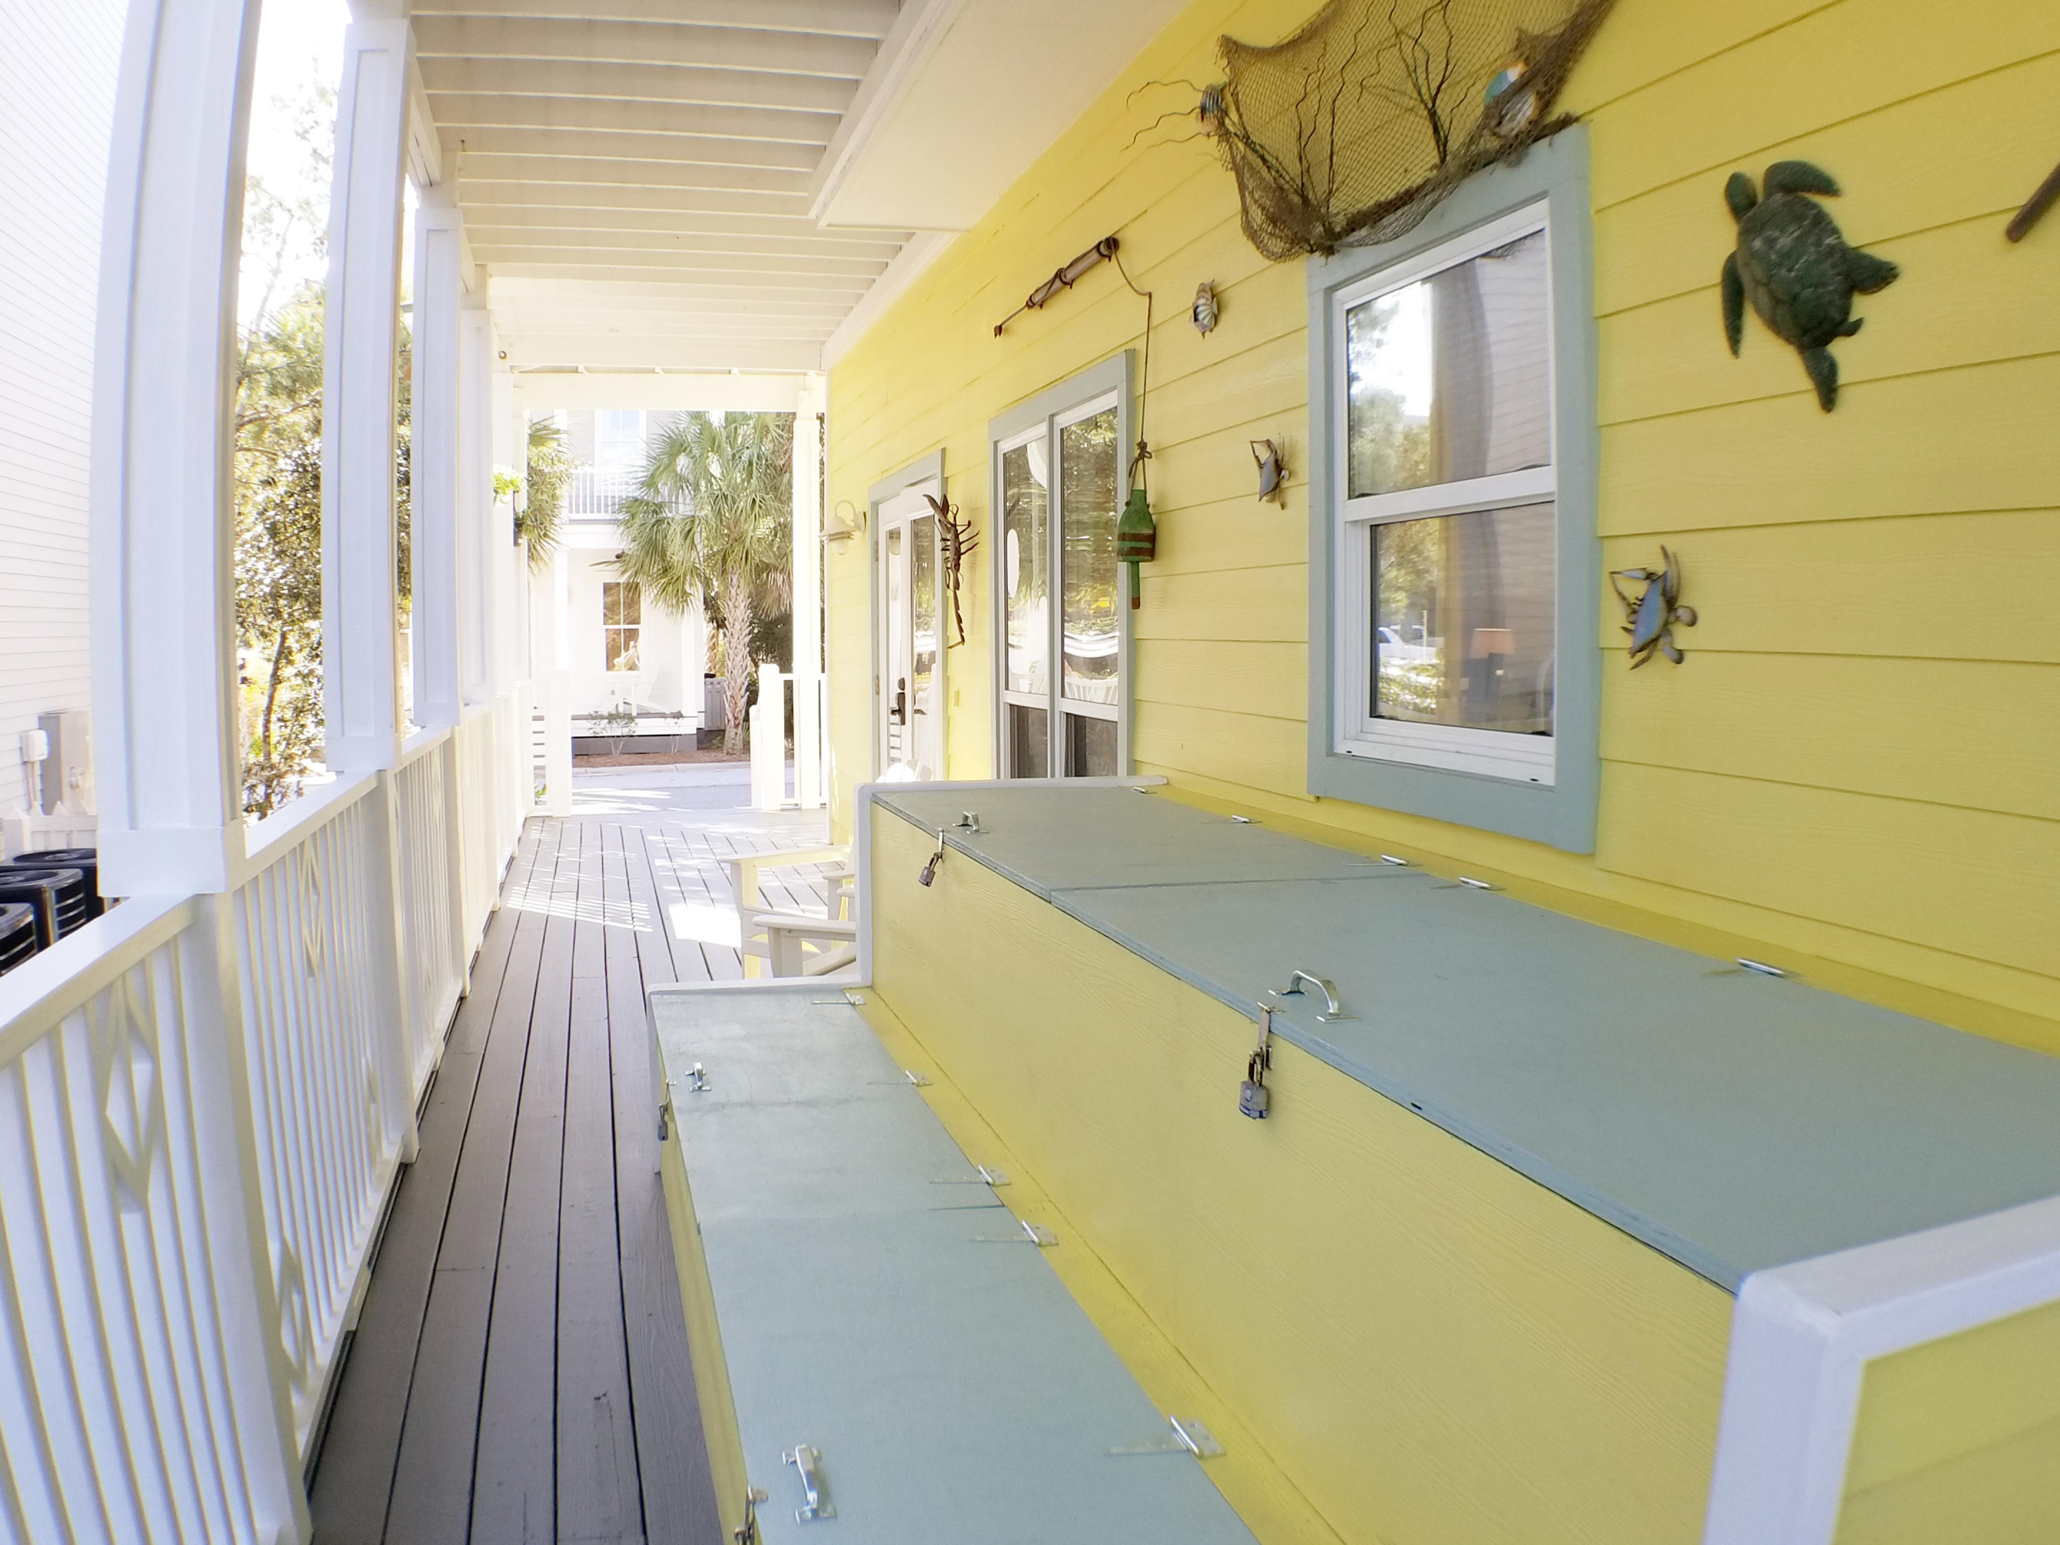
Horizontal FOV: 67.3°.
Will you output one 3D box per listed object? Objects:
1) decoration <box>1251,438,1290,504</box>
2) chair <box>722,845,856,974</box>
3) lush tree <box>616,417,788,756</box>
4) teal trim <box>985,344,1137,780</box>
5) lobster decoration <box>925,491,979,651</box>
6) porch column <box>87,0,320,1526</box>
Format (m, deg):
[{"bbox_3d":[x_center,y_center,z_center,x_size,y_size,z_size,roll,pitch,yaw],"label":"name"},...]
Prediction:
[{"bbox_3d":[0.548,-0.682,3.536,0.055,0.170,0.125,-2,5,-16],"label":"decoration"},{"bbox_3d":[-0.638,0.395,5.887,0.850,0.950,0.740,-5,7,-44],"label":"chair"},{"bbox_3d":[-4.892,-3.475,26.200,4.200,6.300,4.200,-2,5,-16],"label":"lush tree"},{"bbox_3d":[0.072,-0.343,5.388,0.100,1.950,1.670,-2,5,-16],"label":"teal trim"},{"bbox_3d":[-0.321,-0.848,6.494,0.130,0.655,0.380,-2,5,-16],"label":"lobster decoration"},{"bbox_3d":[-1.214,-0.311,2.170,0.195,3.000,0.195,-2,5,-16],"label":"porch column"}]

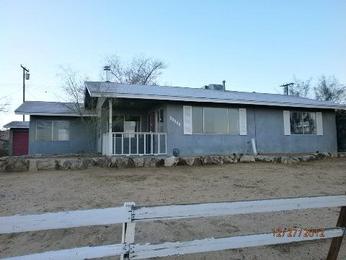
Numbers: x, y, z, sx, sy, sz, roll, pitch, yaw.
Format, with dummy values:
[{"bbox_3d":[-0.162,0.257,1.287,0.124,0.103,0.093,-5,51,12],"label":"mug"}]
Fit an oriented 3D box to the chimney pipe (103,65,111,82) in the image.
[{"bbox_3d":[-3.562,-3.016,14.600,0.370,0.960,0.370,1,-3,-19],"label":"chimney pipe"}]

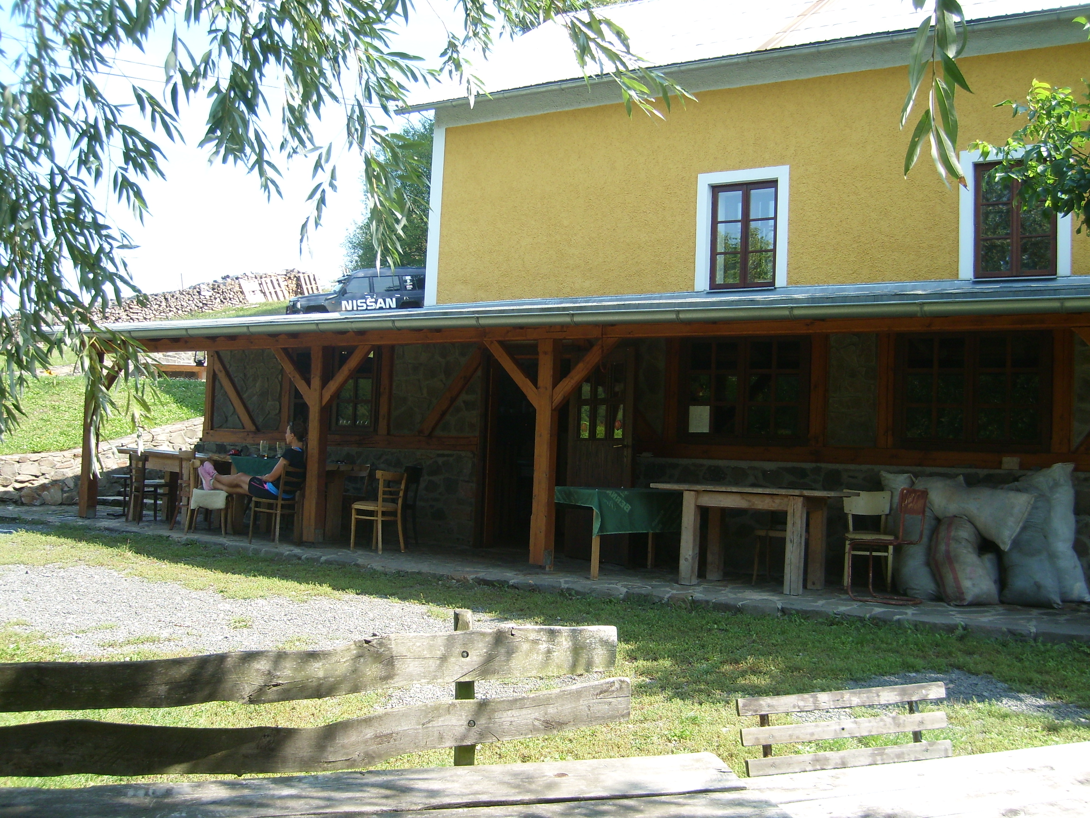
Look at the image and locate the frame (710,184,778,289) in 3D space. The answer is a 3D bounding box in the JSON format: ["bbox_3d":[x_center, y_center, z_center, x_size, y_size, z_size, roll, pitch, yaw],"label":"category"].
[{"bbox_3d":[2.554,-2.233,14.166,0.888,1.384,0.120,1,-3,29],"label":"frame"}]

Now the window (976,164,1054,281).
[{"bbox_3d":[5.368,-2.166,12.582,0.882,1.355,0.120,1,-3,29],"label":"window"}]

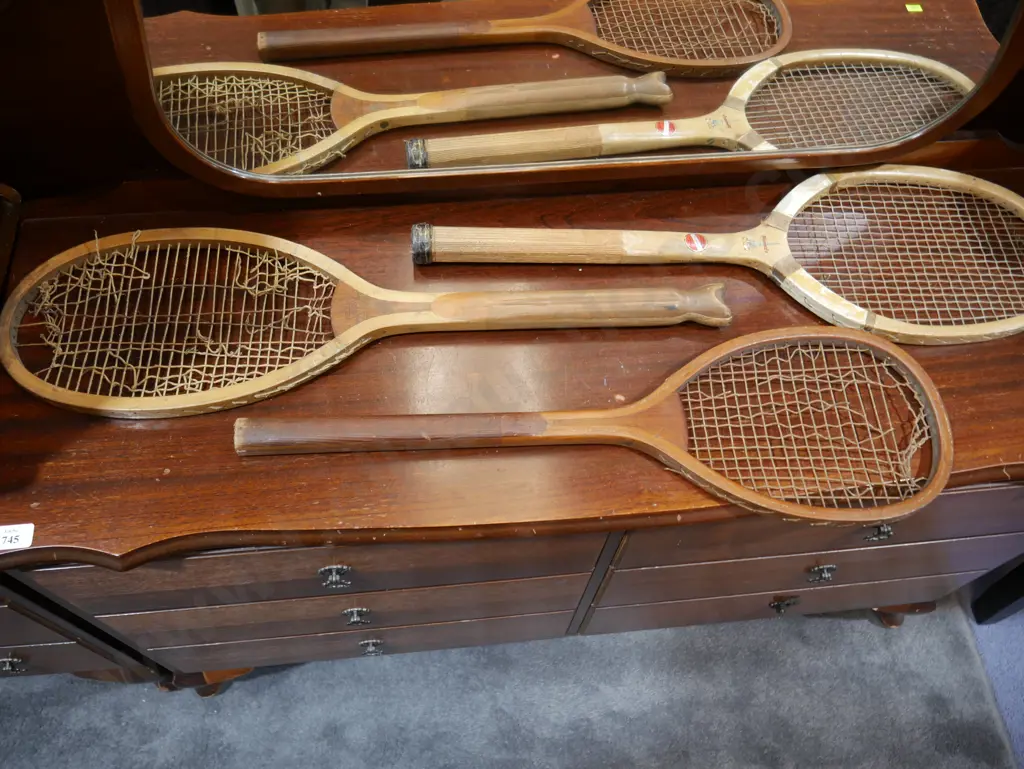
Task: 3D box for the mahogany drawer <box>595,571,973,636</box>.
[{"bbox_3d":[0.338,0.148,1.192,0.519,0.131,0.350,-4,59,-6],"label":"mahogany drawer"}]

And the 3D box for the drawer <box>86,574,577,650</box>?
[{"bbox_3d":[-0.202,0.116,1.073,0.543,0.162,0.385,-4,61,-5],"label":"drawer"}]

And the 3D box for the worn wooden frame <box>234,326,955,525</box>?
[{"bbox_3d":[0.084,0.040,0.799,0.692,0.030,0.210,-1,60,-3],"label":"worn wooden frame"}]

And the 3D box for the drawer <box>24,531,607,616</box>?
[{"bbox_3d":[-0.195,0.035,0.930,0.543,0.163,0.385,-4,61,-5],"label":"drawer"}]

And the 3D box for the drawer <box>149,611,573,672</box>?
[{"bbox_3d":[-0.194,0.183,1.139,0.507,0.130,0.350,-4,59,-6],"label":"drawer"}]

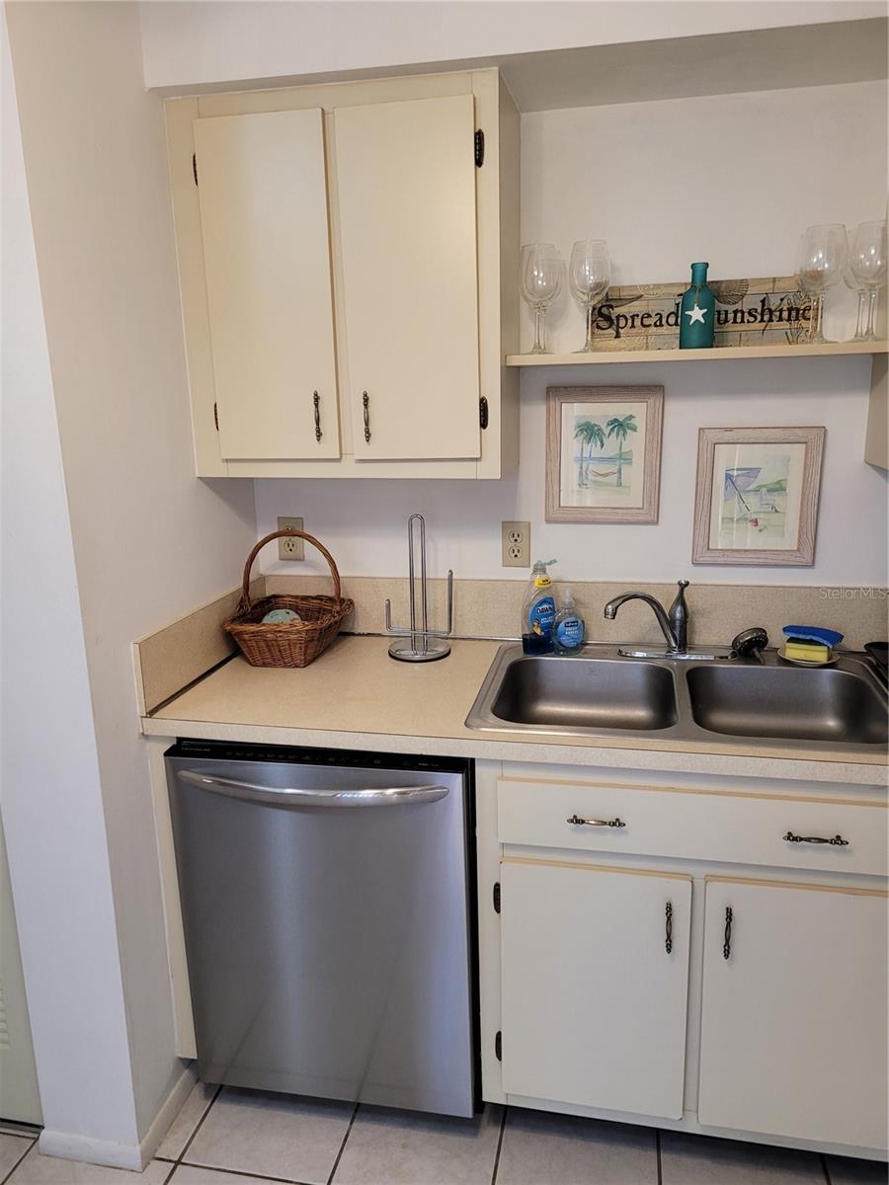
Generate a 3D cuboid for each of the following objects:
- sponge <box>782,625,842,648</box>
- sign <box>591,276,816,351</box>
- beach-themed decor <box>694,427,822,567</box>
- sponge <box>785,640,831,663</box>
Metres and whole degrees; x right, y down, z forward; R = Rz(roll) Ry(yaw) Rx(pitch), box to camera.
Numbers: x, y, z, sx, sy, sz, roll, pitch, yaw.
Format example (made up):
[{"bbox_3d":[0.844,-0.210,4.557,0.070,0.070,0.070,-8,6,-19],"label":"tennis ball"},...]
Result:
[{"bbox_3d":[0.827,0.096,2.011,0.126,0.032,0.070,10,15,10],"label":"sponge"},{"bbox_3d":[0.554,-0.600,1.932,0.482,0.147,0.020,1,7,12],"label":"sign"},{"bbox_3d":[0.714,-0.218,2.035,0.268,0.313,0.020,2,14,12],"label":"beach-themed decor"},{"bbox_3d":[0.810,0.126,1.984,0.086,0.037,0.060,5,15,25],"label":"sponge"}]

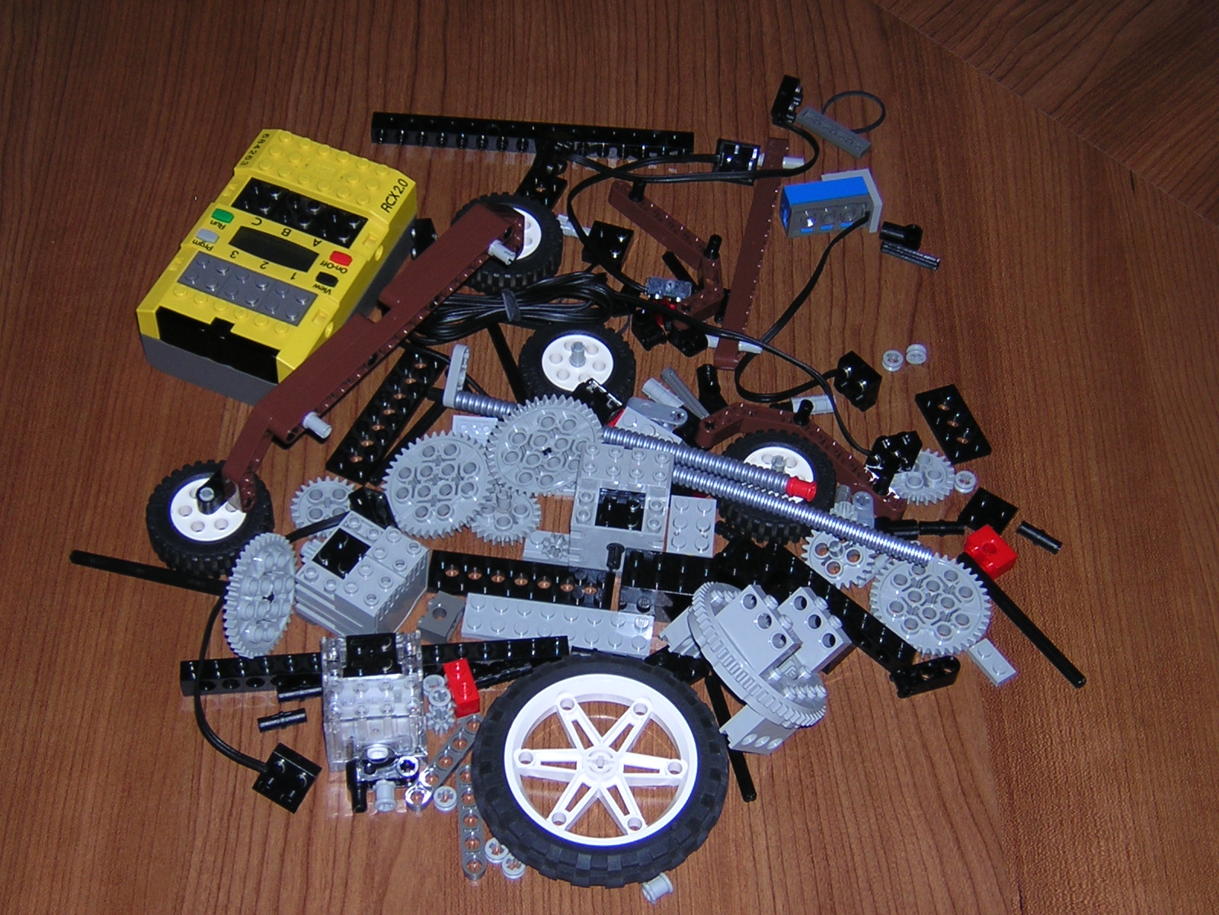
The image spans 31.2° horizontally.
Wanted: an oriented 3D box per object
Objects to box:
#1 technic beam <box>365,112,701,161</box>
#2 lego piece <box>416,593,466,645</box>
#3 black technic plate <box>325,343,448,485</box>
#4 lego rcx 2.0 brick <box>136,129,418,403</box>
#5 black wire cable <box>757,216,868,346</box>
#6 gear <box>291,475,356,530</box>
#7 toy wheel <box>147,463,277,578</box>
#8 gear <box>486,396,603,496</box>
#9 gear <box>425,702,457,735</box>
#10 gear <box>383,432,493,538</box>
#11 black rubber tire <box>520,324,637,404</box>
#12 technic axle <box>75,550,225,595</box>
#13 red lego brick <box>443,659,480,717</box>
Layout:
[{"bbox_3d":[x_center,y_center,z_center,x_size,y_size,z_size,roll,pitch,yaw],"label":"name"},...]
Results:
[{"bbox_3d":[-0.030,-0.127,0.873,0.128,0.008,0.011,3,55,-2],"label":"technic beam"},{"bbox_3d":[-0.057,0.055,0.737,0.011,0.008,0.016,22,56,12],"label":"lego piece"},{"bbox_3d":[-0.079,-0.015,0.788,0.016,0.005,0.064,23,56,12],"label":"black technic plate"},{"bbox_3d":[-0.121,-0.070,0.810,0.064,0.038,0.096,20,56,10],"label":"lego rcx 2.0 brick"},{"bbox_3d":[0.077,-0.068,0.838,0.011,0.008,0.078,32,59,17],"label":"black wire cable"},{"bbox_3d":[-0.098,0.019,0.760,0.026,0.008,0.026,5,54,0],"label":"gear"},{"bbox_3d":[-0.138,0.021,0.755,0.043,0.014,0.043,1,55,-2],"label":"toy wheel"},{"bbox_3d":[-0.022,-0.004,0.757,0.042,0.042,0.008,-11,39,-12],"label":"gear"},{"bbox_3d":[-0.055,0.085,0.715,0.010,0.007,0.010,2,54,-3],"label":"gear"},{"bbox_3d":[-0.059,0.010,0.764,0.042,0.008,0.042,-5,60,14],"label":"gear"},{"bbox_3d":[-0.012,-0.030,0.798,0.043,0.013,0.043,5,54,0],"label":"black rubber tire"},{"bbox_3d":[-0.152,0.040,0.743,0.064,0.005,0.005,11,54,4],"label":"technic axle"},{"bbox_3d":[-0.049,0.076,0.727,0.008,0.011,0.016,-14,57,-14],"label":"red lego brick"}]

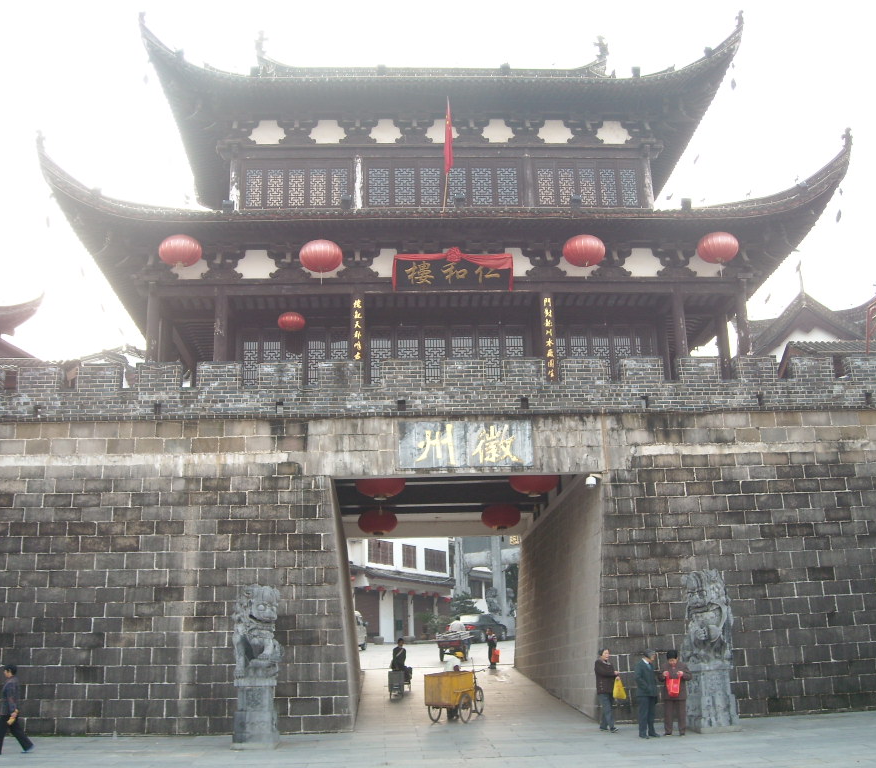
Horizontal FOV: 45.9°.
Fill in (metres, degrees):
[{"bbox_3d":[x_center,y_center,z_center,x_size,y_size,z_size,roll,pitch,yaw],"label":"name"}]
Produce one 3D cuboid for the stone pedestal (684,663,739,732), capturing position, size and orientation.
[{"bbox_3d":[5.494,6.365,21.028,0.920,1.319,0.920,3,-16,-14],"label":"stone pedestal"}]

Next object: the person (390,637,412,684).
[{"bbox_3d":[-1.078,8.294,30.980,0.520,1.377,0.720,-10,-18,30],"label":"person"}]

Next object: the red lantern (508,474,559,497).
[{"bbox_3d":[2.559,2.515,27.411,1.330,0.880,1.330,0,-15,-4],"label":"red lantern"}]

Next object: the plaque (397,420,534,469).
[{"bbox_3d":[0.682,1.485,25.359,3.300,1.200,0.120,-1,-16,-3],"label":"plaque"}]

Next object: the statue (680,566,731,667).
[{"bbox_3d":[5.428,4.742,21.001,0.860,1.900,0.880,-3,-16,5],"label":"statue"}]

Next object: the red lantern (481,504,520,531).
[{"bbox_3d":[2.091,4.459,34.575,1.310,0.880,1.310,-1,-16,-3],"label":"red lantern"}]

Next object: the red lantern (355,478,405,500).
[{"bbox_3d":[-1.500,2.577,27.141,1.330,0.880,1.330,0,-15,-4],"label":"red lantern"}]

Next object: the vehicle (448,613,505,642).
[{"bbox_3d":[2.082,13.071,55.528,1.800,1.460,4.650,-6,-13,21],"label":"vehicle"}]

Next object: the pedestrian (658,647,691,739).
[{"bbox_3d":[4.596,5.989,20.093,0.600,1.599,0.420,-1,-15,0],"label":"pedestrian"}]

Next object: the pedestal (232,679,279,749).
[{"bbox_3d":[-3.421,6.178,19.404,0.860,1.250,0.840,-1,-16,-3],"label":"pedestal"}]

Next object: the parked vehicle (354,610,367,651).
[{"bbox_3d":[-4.402,12.260,51.369,1.620,1.880,3.800,-1,-13,-3],"label":"parked vehicle"}]

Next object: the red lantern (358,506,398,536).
[{"bbox_3d":[-2.007,4.647,34.749,1.330,0.880,1.330,0,-15,-4],"label":"red lantern"}]

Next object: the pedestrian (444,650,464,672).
[{"bbox_3d":[0.382,7.481,25.749,0.620,1.652,0.520,-4,-16,11],"label":"pedestrian"}]

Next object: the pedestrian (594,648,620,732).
[{"bbox_3d":[3.328,6.051,20.513,0.420,1.580,0.460,-8,-17,21],"label":"pedestrian"}]

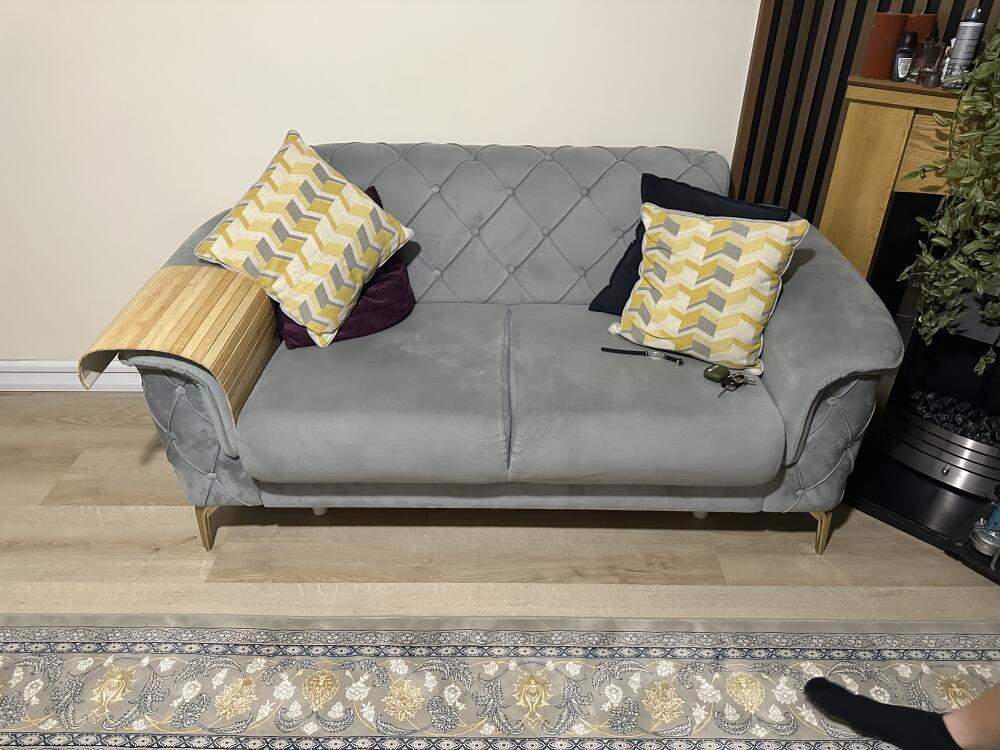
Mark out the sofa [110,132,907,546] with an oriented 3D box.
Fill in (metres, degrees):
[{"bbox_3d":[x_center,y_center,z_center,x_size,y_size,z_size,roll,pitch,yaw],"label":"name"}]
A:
[{"bbox_3d":[0.033,-0.103,1.851,1.720,0.870,0.820,0,29,0],"label":"sofa"}]

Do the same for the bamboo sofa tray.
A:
[{"bbox_3d":[-0.754,-0.068,1.665,0.310,0.240,0.345,1,38,1],"label":"bamboo sofa tray"}]

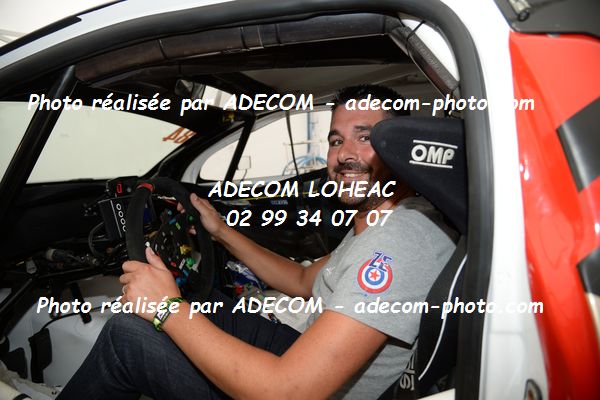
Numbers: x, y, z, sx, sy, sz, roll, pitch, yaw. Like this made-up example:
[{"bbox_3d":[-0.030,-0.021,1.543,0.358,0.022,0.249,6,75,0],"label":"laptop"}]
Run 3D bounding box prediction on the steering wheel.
[{"bbox_3d":[-0.311,0.114,0.985,0.070,0.335,0.345,-15,20,12],"label":"steering wheel"}]

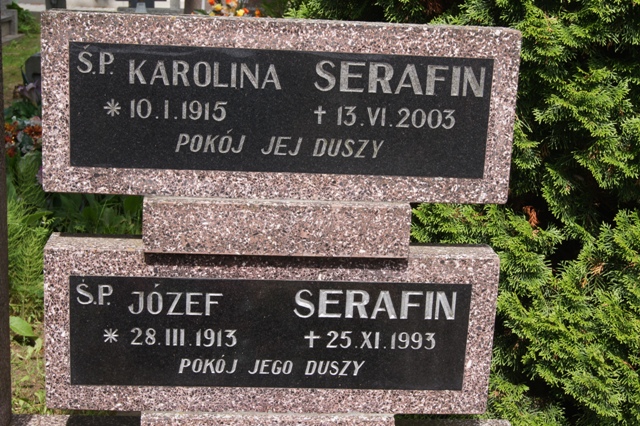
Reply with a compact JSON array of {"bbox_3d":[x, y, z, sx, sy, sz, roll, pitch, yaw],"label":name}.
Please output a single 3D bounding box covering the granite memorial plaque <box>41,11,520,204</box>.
[{"bbox_3d":[-0.067,-0.183,1.854,0.800,0.301,0.098,1,14,-5],"label":"granite memorial plaque"}]

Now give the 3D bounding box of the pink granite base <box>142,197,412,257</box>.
[{"bbox_3d":[-0.076,0.013,1.896,0.458,0.094,0.134,1,14,-5],"label":"pink granite base"}]

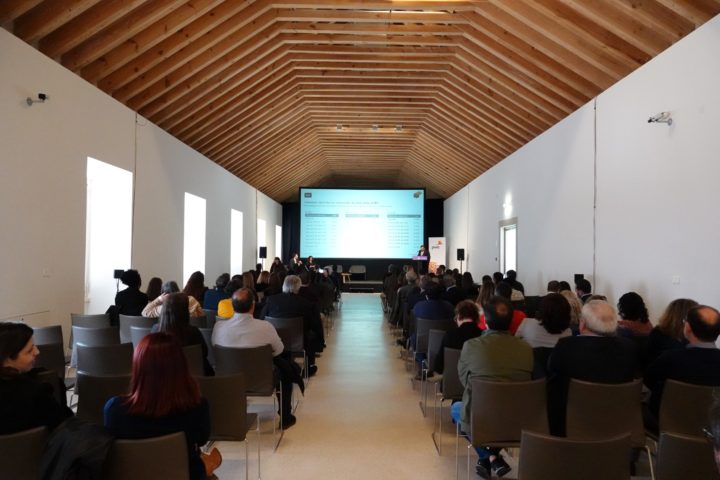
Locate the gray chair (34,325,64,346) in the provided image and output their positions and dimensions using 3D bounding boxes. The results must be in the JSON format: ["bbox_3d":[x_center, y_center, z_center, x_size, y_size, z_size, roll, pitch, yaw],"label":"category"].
[{"bbox_3d":[-3.089,1.251,4.840,0.490,0.850,0.560,1,-2,0],"label":"gray chair"}]

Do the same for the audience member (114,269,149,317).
[{"bbox_3d":[-3.092,1.071,6.577,0.500,1.320,0.780,1,-2,0],"label":"audience member"}]

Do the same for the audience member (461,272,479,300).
[{"bbox_3d":[2.070,1.252,9.397,0.480,1.230,0.700,1,-2,0],"label":"audience member"}]

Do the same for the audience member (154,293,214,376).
[{"bbox_3d":[-1.447,1.036,4.062,0.500,1.230,0.700,1,-2,0],"label":"audience member"}]

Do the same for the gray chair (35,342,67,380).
[{"bbox_3d":[-2.501,1.226,3.889,0.490,0.850,0.560,1,-2,0],"label":"gray chair"}]

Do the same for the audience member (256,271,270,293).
[{"bbox_3d":[-1.817,1.215,9.070,0.460,1.220,0.780,1,-2,0],"label":"audience member"}]

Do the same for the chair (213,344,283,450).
[{"bbox_3d":[-0.899,1.233,3.934,0.490,0.840,0.540,1,-2,0],"label":"chair"}]

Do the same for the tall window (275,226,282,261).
[{"bbox_3d":[-4.631,0.758,27.101,0.200,3.000,1.650,1,-2,0],"label":"tall window"}]

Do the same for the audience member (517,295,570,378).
[{"bbox_3d":[1.453,1.062,3.972,0.500,1.235,0.700,1,-2,0],"label":"audience member"}]

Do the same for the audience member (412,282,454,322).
[{"bbox_3d":[0.867,1.141,5.909,0.520,1.250,0.750,1,-2,0],"label":"audience member"}]

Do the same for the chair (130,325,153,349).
[{"bbox_3d":[-2.017,1.278,4.915,0.500,0.850,0.550,1,-2,0],"label":"chair"}]

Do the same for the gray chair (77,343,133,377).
[{"bbox_3d":[-1.999,1.248,4.010,0.500,0.850,0.550,1,-2,0],"label":"gray chair"}]

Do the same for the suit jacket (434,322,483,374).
[{"bbox_3d":[0.874,0.928,3.833,0.540,0.560,0.410,1,-2,0],"label":"suit jacket"}]

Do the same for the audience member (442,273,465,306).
[{"bbox_3d":[1.441,1.190,7.653,0.520,1.280,0.750,1,-2,0],"label":"audience member"}]

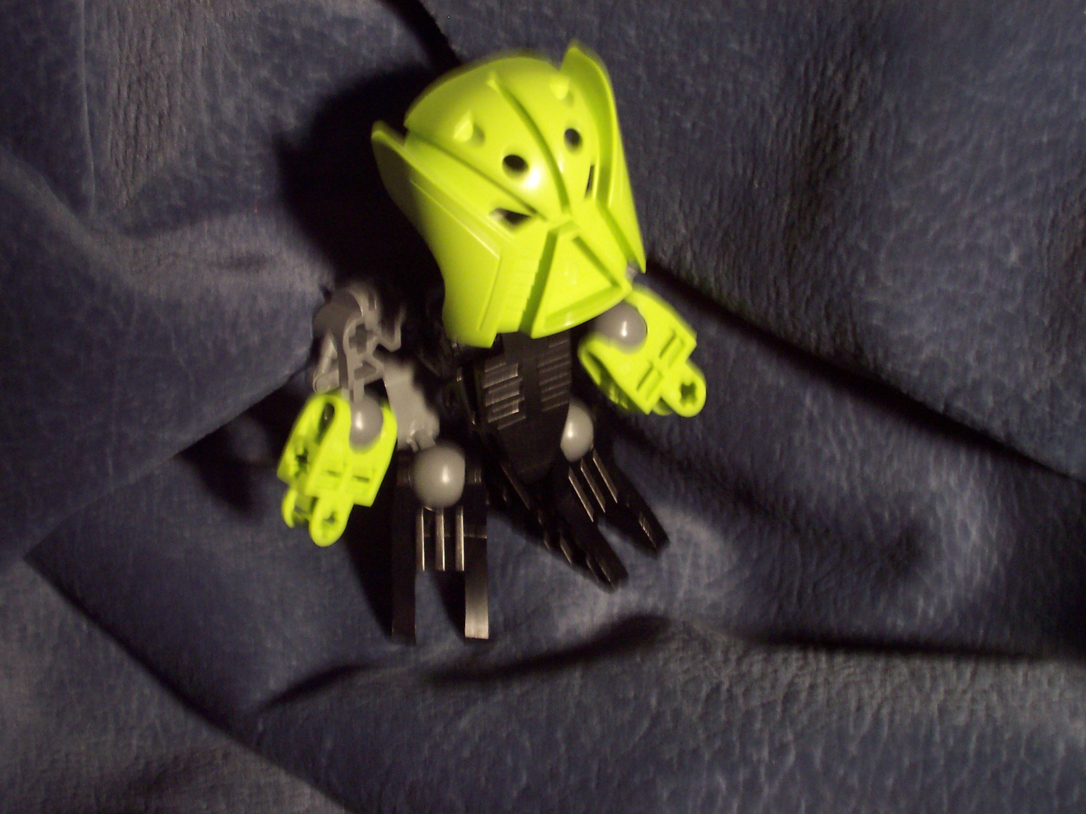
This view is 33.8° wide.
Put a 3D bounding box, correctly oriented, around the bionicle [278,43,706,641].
[{"bbox_3d":[-0.012,-0.013,0.299,0.072,0.090,0.059,-15,42,-17],"label":"bionicle"}]

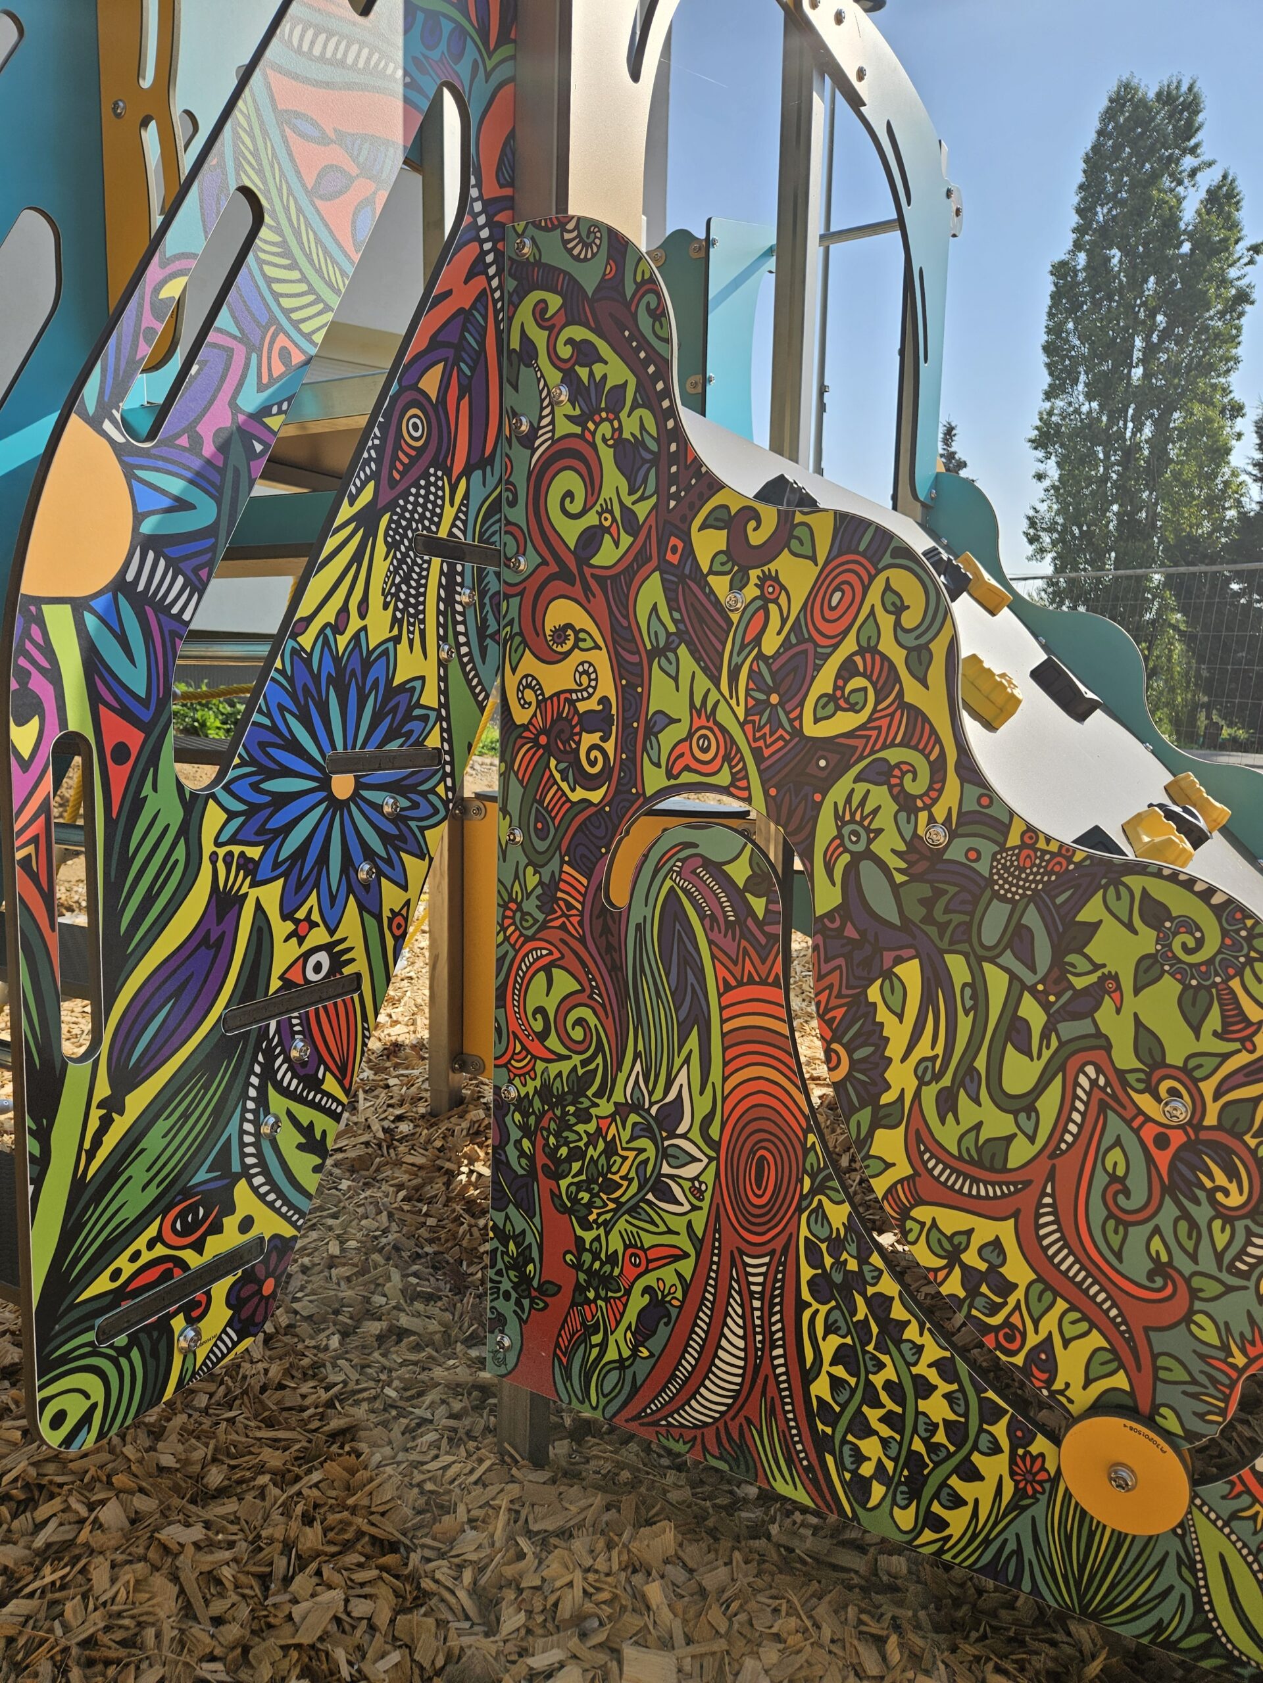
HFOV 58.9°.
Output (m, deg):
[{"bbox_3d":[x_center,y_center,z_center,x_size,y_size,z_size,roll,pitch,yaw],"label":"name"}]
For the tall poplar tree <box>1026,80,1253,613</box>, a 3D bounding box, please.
[{"bbox_3d":[13.330,-10.860,29.260,5.600,16.860,5.500,5,8,23],"label":"tall poplar tree"}]

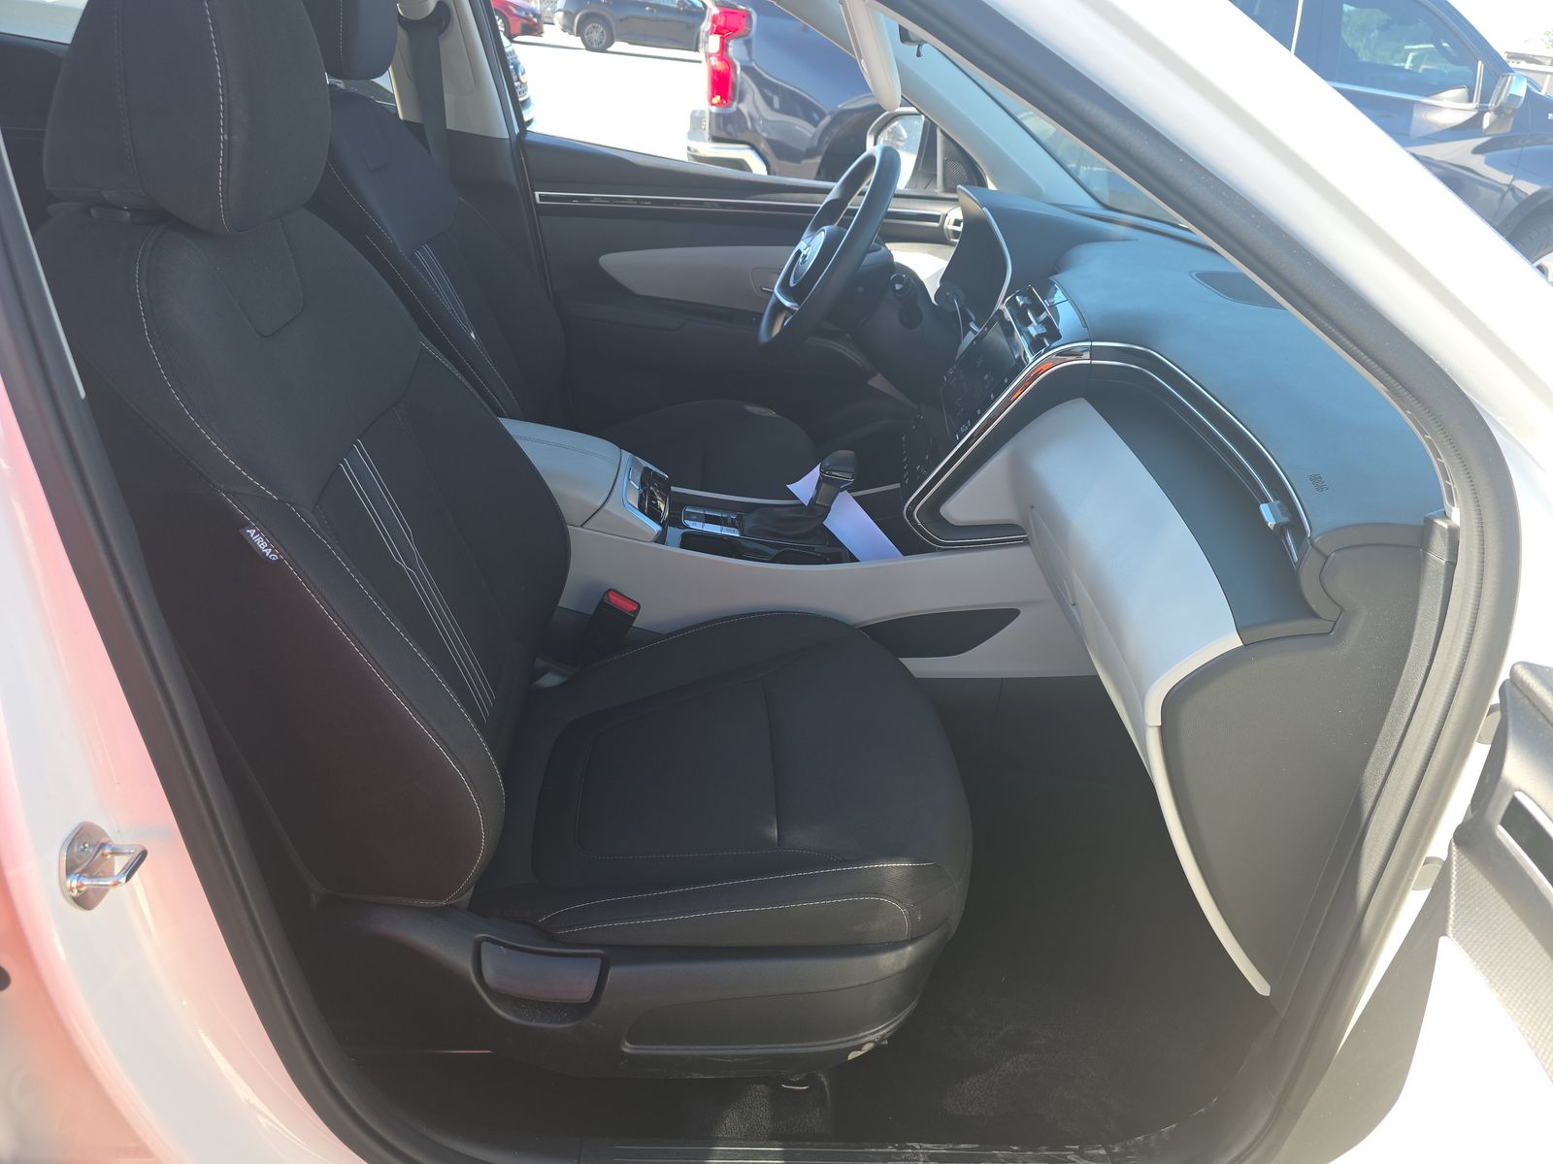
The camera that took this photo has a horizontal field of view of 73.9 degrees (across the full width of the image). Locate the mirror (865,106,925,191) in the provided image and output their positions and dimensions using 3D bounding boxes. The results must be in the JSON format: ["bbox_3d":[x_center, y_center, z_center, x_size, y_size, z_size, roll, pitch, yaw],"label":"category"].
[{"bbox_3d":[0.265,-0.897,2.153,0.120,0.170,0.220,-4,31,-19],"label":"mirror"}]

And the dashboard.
[{"bbox_3d":[0.476,-0.187,1.476,0.560,0.610,1.400,3,29,-6],"label":"dashboard"}]

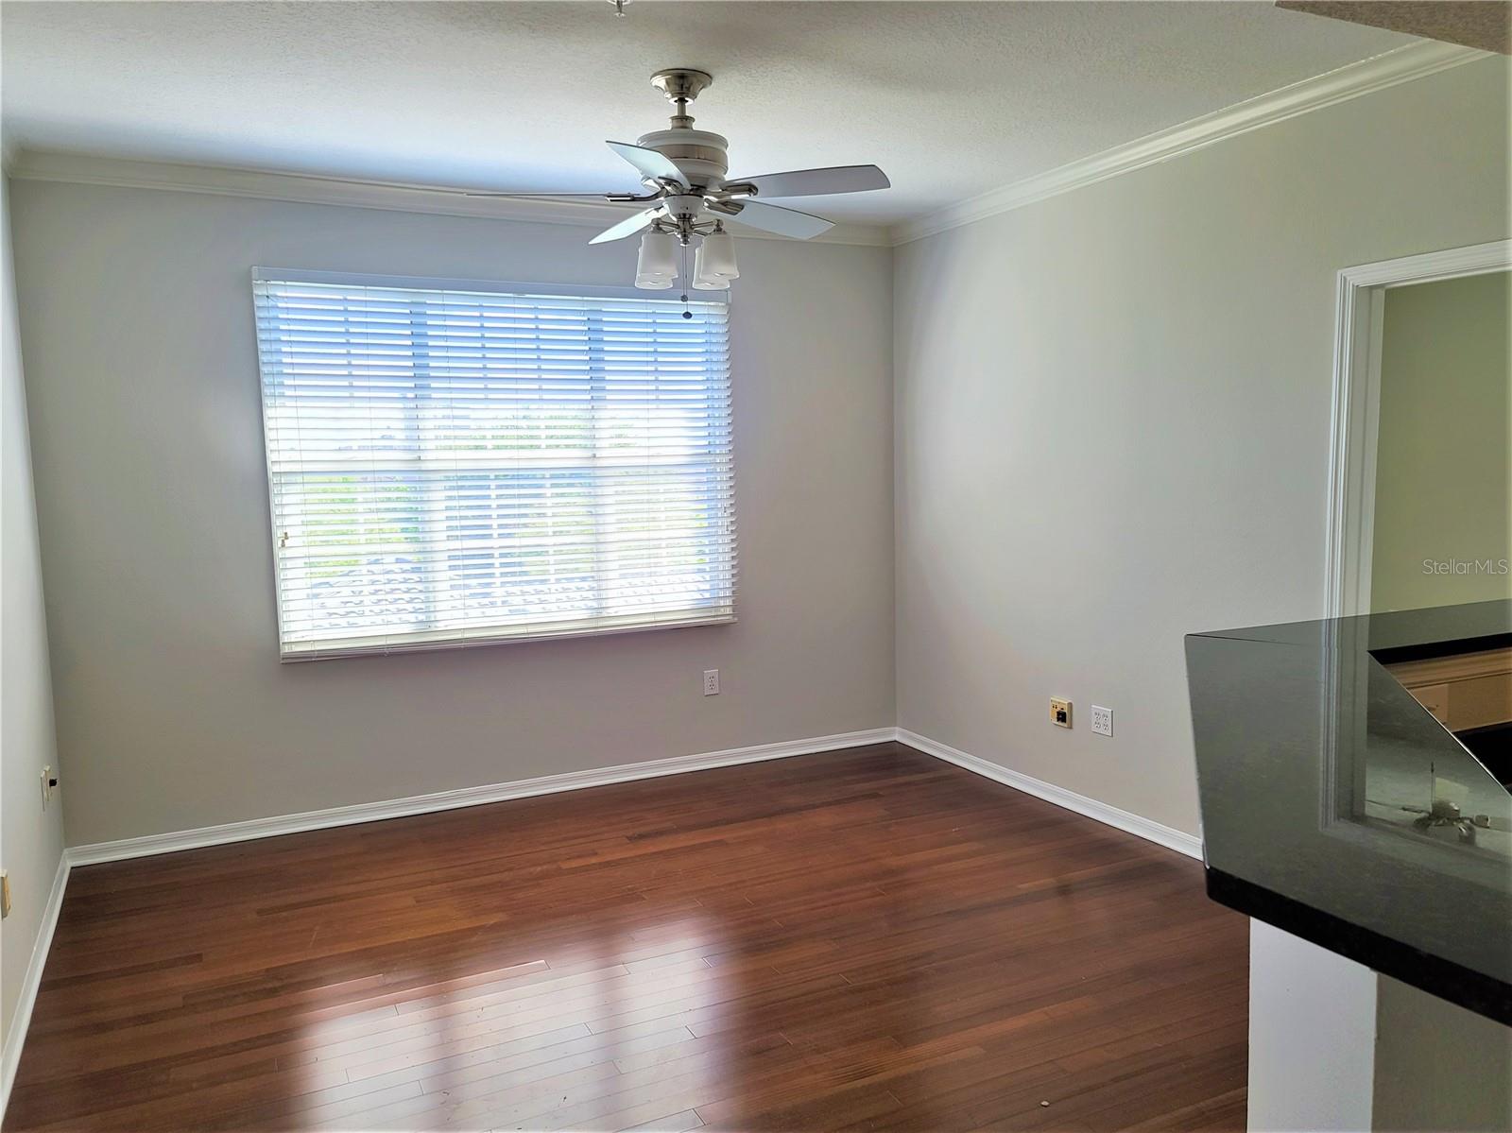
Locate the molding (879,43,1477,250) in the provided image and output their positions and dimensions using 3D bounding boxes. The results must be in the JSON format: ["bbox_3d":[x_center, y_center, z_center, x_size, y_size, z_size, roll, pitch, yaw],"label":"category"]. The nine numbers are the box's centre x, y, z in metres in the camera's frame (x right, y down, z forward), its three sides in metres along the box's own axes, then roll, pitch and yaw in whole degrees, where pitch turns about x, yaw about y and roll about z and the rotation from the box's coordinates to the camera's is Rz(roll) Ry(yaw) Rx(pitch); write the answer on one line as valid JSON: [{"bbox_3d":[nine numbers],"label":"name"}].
[{"bbox_3d":[1.359,-1.599,4.373,0.080,0.090,3.046,-4,6,-26],"label":"molding"}]

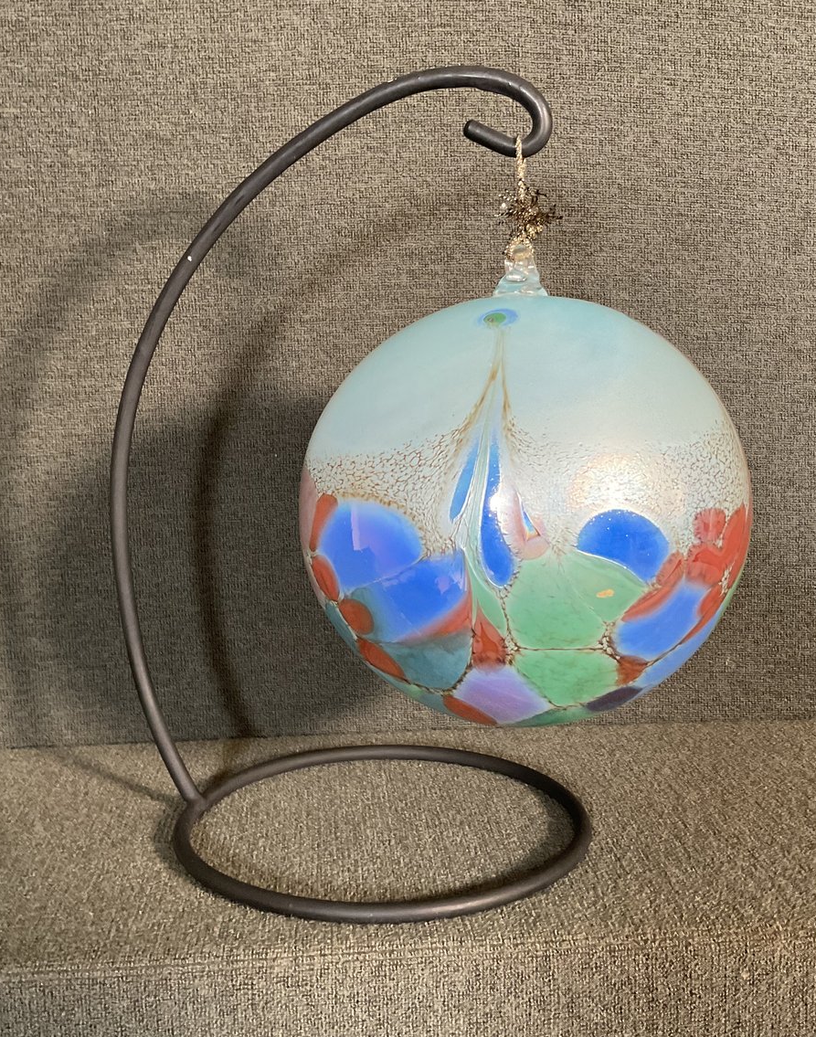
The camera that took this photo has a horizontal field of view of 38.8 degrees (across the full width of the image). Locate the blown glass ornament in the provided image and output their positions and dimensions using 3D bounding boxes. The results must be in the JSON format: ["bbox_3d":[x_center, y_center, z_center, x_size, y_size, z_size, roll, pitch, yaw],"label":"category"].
[{"bbox_3d":[0.040,-0.011,0.396,0.152,0.162,0.152,-1,7,0],"label":"blown glass ornament"}]

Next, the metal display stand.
[{"bbox_3d":[-0.025,-0.017,0.423,0.182,0.270,0.155,1,8,14],"label":"metal display stand"}]

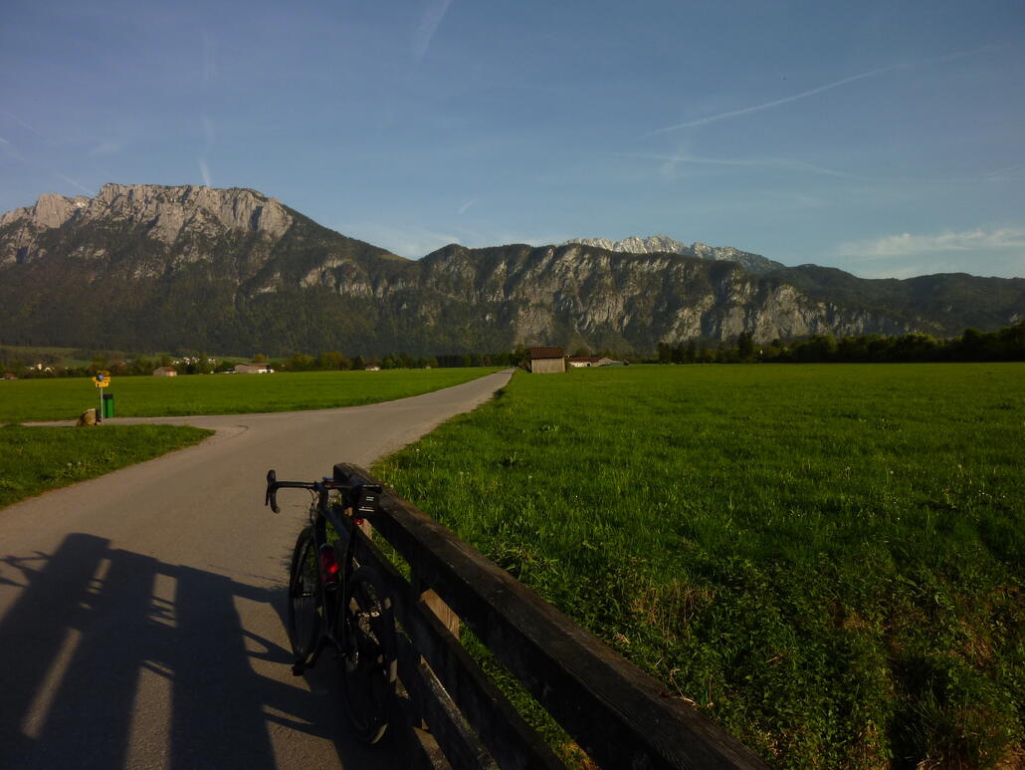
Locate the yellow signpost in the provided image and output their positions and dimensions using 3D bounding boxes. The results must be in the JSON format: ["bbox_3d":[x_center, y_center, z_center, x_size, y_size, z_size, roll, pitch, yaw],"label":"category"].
[{"bbox_3d":[-13.186,0.400,23.800,0.640,1.740,0.300,-2,2,-20],"label":"yellow signpost"}]

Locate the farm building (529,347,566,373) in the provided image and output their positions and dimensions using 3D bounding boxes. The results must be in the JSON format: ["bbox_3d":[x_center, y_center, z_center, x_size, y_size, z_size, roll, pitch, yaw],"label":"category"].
[{"bbox_3d":[6.251,-4.349,131.000,6.400,4.600,6.000,-1,1,2],"label":"farm building"}]

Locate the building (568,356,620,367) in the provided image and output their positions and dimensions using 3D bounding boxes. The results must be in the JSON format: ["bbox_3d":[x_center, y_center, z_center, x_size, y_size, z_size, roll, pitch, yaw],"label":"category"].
[{"bbox_3d":[47.127,-13.710,425.000,30.000,7.000,17.000,-1,1,6],"label":"building"}]

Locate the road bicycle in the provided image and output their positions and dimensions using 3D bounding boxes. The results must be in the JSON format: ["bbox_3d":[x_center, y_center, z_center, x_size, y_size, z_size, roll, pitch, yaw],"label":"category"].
[{"bbox_3d":[-0.849,0.955,3.535,0.440,1.000,1.700,3,0,-30],"label":"road bicycle"}]

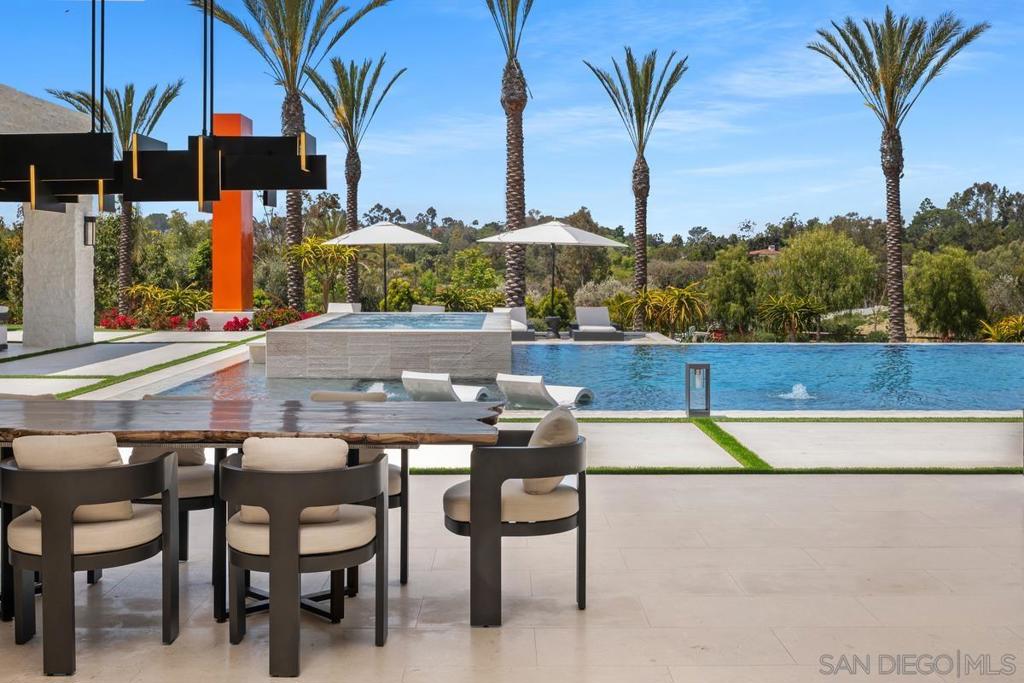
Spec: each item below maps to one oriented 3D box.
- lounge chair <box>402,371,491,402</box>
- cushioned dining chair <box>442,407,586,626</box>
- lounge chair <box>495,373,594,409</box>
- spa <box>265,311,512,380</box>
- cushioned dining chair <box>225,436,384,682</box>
[{"bbox_3d":[-0.673,0.601,13.472,0.600,0.600,1.500,1,4,21],"label":"lounge chair"},{"bbox_3d":[0.013,0.704,4.956,0.605,0.845,0.605,0,4,0],"label":"cushioned dining chair"},{"bbox_3d":[0.431,0.620,13.190,0.600,0.600,1.500,2,4,27],"label":"lounge chair"},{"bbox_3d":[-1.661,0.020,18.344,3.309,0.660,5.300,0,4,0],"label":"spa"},{"bbox_3d":[-0.775,0.750,4.396,0.605,0.830,0.605,0,4,3],"label":"cushioned dining chair"}]

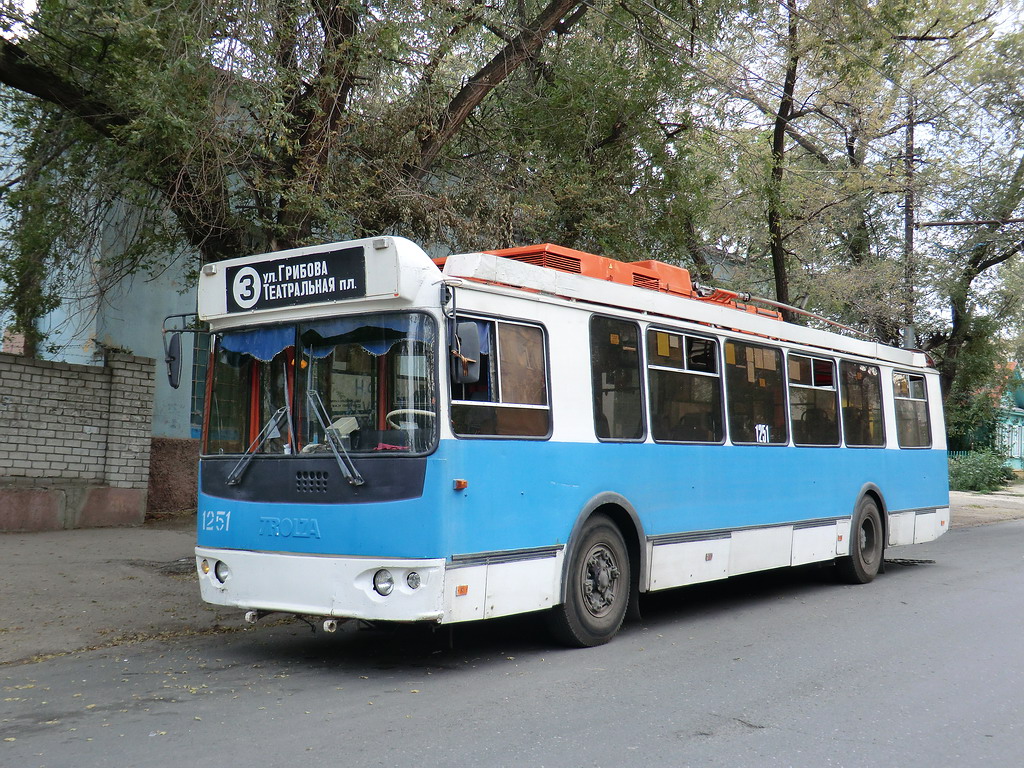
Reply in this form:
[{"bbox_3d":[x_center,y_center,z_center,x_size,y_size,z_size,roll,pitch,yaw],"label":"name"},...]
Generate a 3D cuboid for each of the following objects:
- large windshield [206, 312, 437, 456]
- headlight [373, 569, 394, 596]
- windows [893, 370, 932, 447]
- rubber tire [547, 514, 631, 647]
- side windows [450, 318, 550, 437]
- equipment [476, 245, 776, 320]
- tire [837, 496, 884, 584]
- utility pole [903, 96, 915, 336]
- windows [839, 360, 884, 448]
[{"bbox_3d":[-1.522,0.042,8.500,2.334,0.974,0.264,-3,-9,36],"label":"large windshield"},{"bbox_3d":[-0.829,1.325,7.919,0.178,0.178,0.091,-3,-5,36],"label":"headlight"},{"bbox_3d":[5.372,0.363,15.865,0.061,0.995,1.391,-7,-7,36],"label":"windows"},{"bbox_3d":[0.594,1.561,9.444,0.294,1.045,1.050,-3,-5,36],"label":"rubber tire"},{"bbox_3d":[-0.086,-0.042,8.399,0.061,0.883,1.198,-7,-7,36],"label":"side windows"},{"bbox_3d":[1.109,-0.854,12.189,1.472,0.589,4.872,-3,-5,36],"label":"equipment"},{"bbox_3d":[4.186,1.885,14.351,0.294,1.056,1.056,-3,-5,36],"label":"tire"},{"bbox_3d":[8.832,-1.735,26.429,0.244,9.956,0.244,-3,-5,36],"label":"utility pole"},{"bbox_3d":[4.229,0.248,14.304,0.061,1.005,1.431,-7,-7,36],"label":"windows"}]

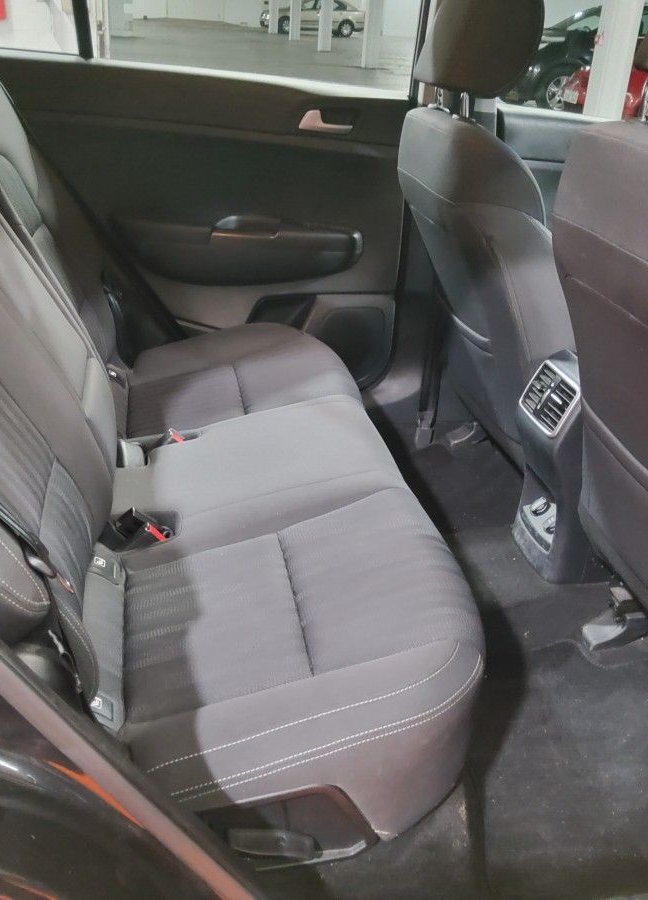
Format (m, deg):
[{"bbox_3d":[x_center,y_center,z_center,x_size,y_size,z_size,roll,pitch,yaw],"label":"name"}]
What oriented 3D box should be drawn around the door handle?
[{"bbox_3d":[0.003,-0.689,1.893,0.114,0.043,0.030,2,27,-13],"label":"door handle"}]

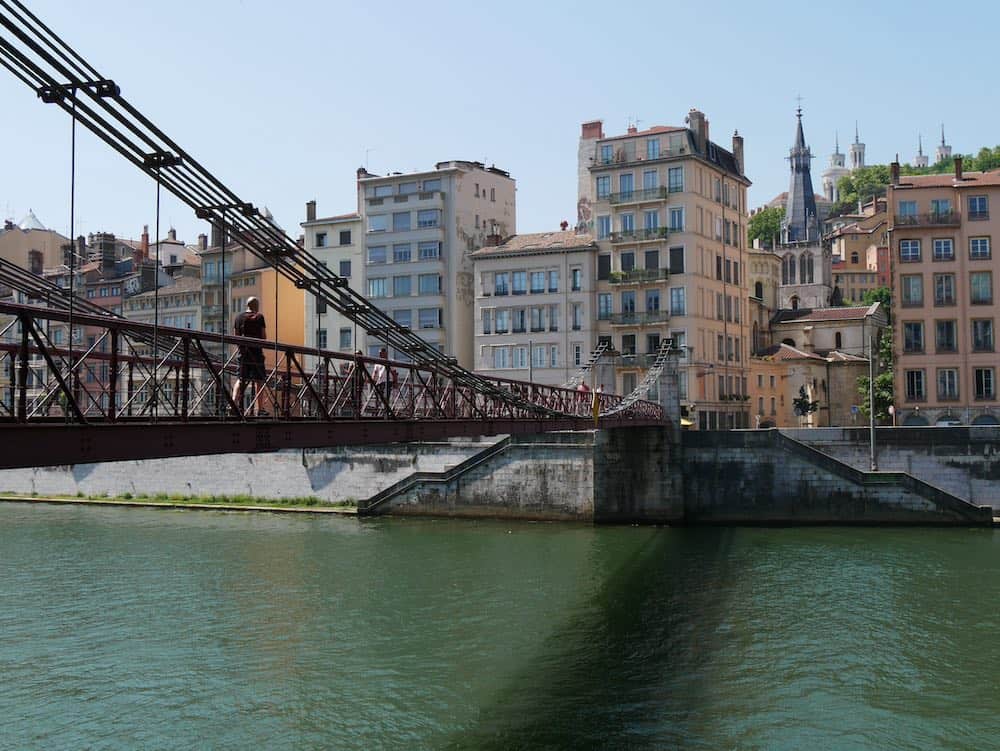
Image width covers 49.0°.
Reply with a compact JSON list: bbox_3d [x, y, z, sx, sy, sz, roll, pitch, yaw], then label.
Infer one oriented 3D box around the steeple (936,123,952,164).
[{"bbox_3d":[270.512,-139.364,668.399,9.200,27.000,9.200,-2,-3,20],"label":"steeple"}]

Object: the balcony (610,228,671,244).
[{"bbox_3d":[12.422,-12.422,98.155,5.150,1.150,0.800,-2,-3,27],"label":"balcony"}]

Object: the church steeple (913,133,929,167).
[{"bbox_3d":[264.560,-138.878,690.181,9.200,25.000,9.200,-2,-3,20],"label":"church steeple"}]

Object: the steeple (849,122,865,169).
[{"bbox_3d":[215.565,-138.879,663.179,9.200,29.500,9.200,-2,-3,20],"label":"steeple"}]

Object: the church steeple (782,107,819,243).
[{"bbox_3d":[38.108,-25.490,139.281,4.400,17.200,4.400,-2,-3,20],"label":"church steeple"}]

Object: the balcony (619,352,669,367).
[{"bbox_3d":[12.442,-1.289,97.608,5.100,1.150,0.800,-2,-3,27],"label":"balcony"}]

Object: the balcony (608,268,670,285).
[{"bbox_3d":[12.402,-8.806,97.991,5.150,1.150,0.800,-2,-3,27],"label":"balcony"}]

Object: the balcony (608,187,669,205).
[{"bbox_3d":[12.443,-15.997,98.316,5.150,1.100,0.800,-2,-3,27],"label":"balcony"}]

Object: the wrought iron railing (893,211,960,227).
[{"bbox_3d":[37.071,-13.484,95.240,5.400,1.100,0.800,-1,-3,9],"label":"wrought iron railing"}]

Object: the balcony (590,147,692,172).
[{"bbox_3d":[12.589,-19.398,98.406,9.200,1.100,0.900,-2,-3,27],"label":"balcony"}]

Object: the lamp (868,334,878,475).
[{"bbox_3d":[27.300,1.832,80.494,0.400,10.300,0.400,-1,-3,9],"label":"lamp"}]

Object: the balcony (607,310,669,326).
[{"bbox_3d":[12.380,-5.059,97.821,5.200,1.150,0.800,-2,-3,27],"label":"balcony"}]

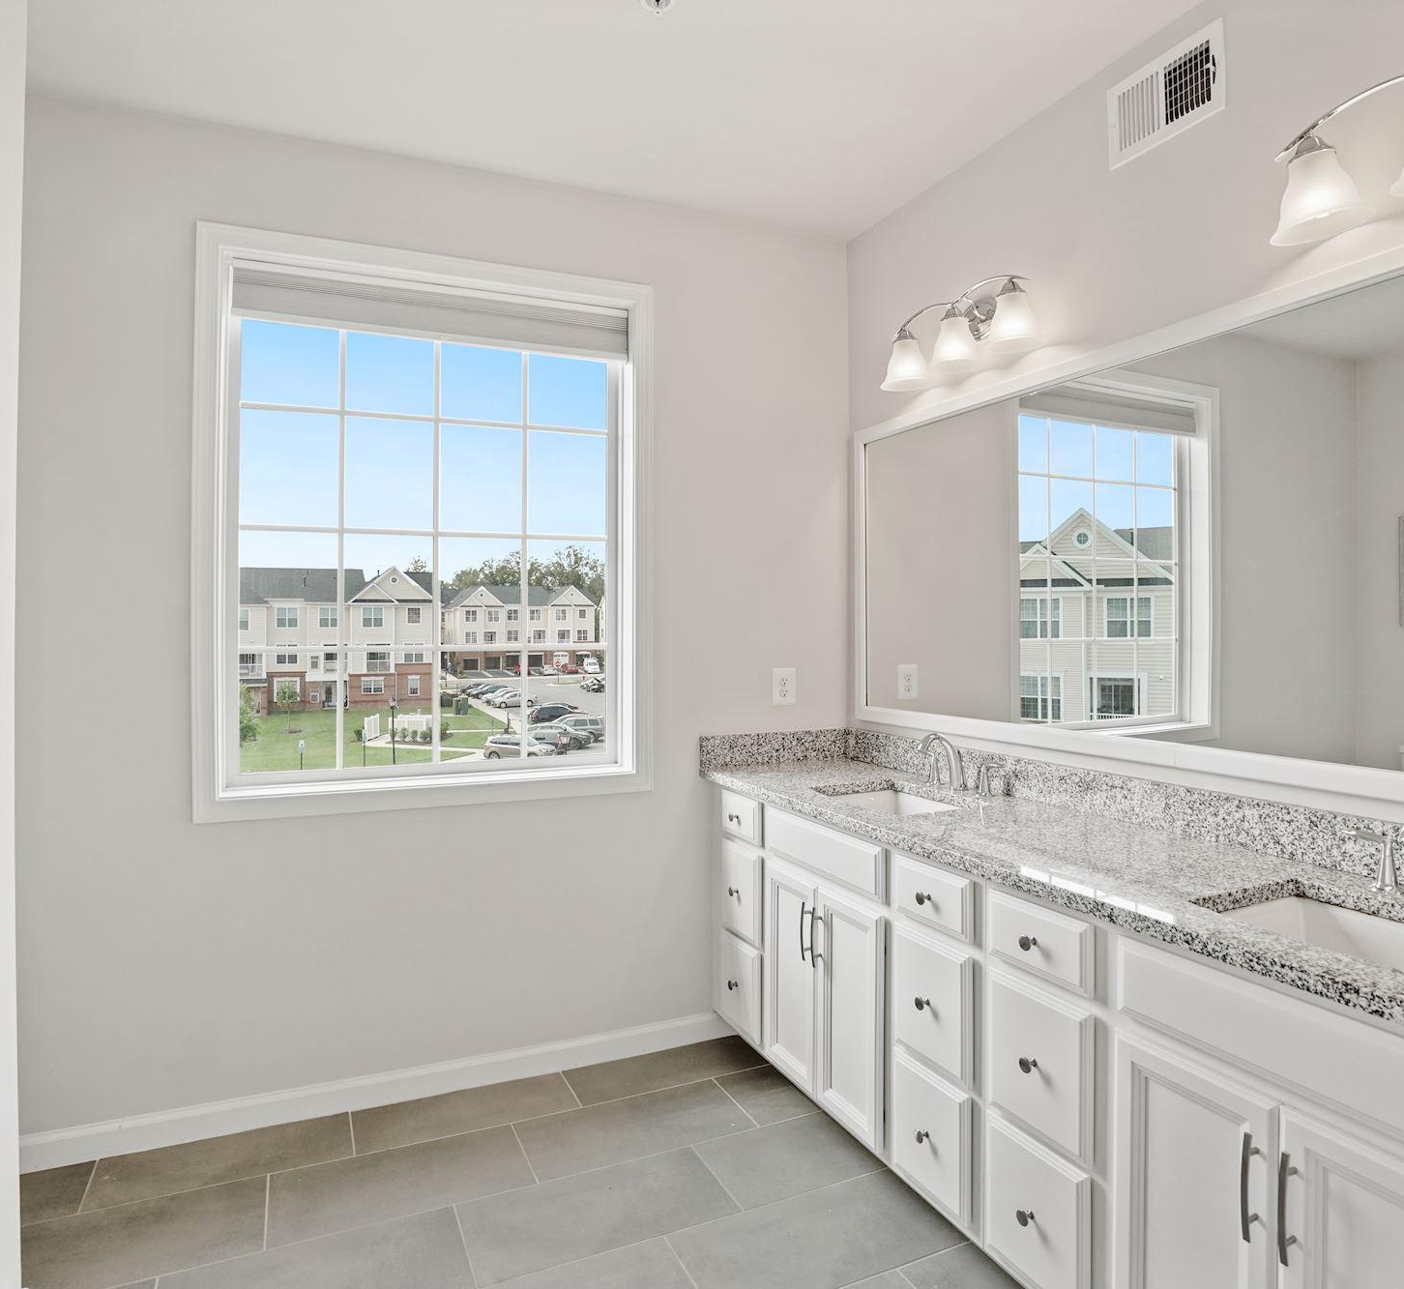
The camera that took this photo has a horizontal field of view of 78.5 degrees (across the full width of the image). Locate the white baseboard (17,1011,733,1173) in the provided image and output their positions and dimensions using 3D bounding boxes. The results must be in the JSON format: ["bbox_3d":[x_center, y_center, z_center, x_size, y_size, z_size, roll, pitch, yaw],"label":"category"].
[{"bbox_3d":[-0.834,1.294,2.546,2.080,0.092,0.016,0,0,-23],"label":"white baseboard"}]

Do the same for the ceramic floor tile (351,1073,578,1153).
[{"bbox_3d":[-0.676,1.345,2.483,0.607,0.010,0.244,0,0,-23],"label":"ceramic floor tile"}]

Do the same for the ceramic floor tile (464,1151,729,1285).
[{"bbox_3d":[-0.248,1.344,2.037,0.607,0.010,0.302,0,0,-23],"label":"ceramic floor tile"}]

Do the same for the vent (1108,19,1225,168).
[{"bbox_3d":[1.045,-1.232,1.946,0.014,0.195,0.295,0,0,-23],"label":"vent"}]

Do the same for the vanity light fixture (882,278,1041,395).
[{"bbox_3d":[0.740,-0.880,2.415,0.200,0.205,0.570,0,0,-23],"label":"vanity light fixture"}]

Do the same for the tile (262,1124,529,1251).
[{"bbox_3d":[-0.747,1.344,2.153,0.607,0.010,0.302,0,0,-23],"label":"tile"}]

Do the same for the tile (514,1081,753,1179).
[{"bbox_3d":[-0.188,1.345,2.396,0.607,0.010,0.302,0,0,-23],"label":"tile"}]

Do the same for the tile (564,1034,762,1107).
[{"bbox_3d":[-0.117,1.345,2.726,0.607,0.010,0.244,0,0,-23],"label":"tile"}]

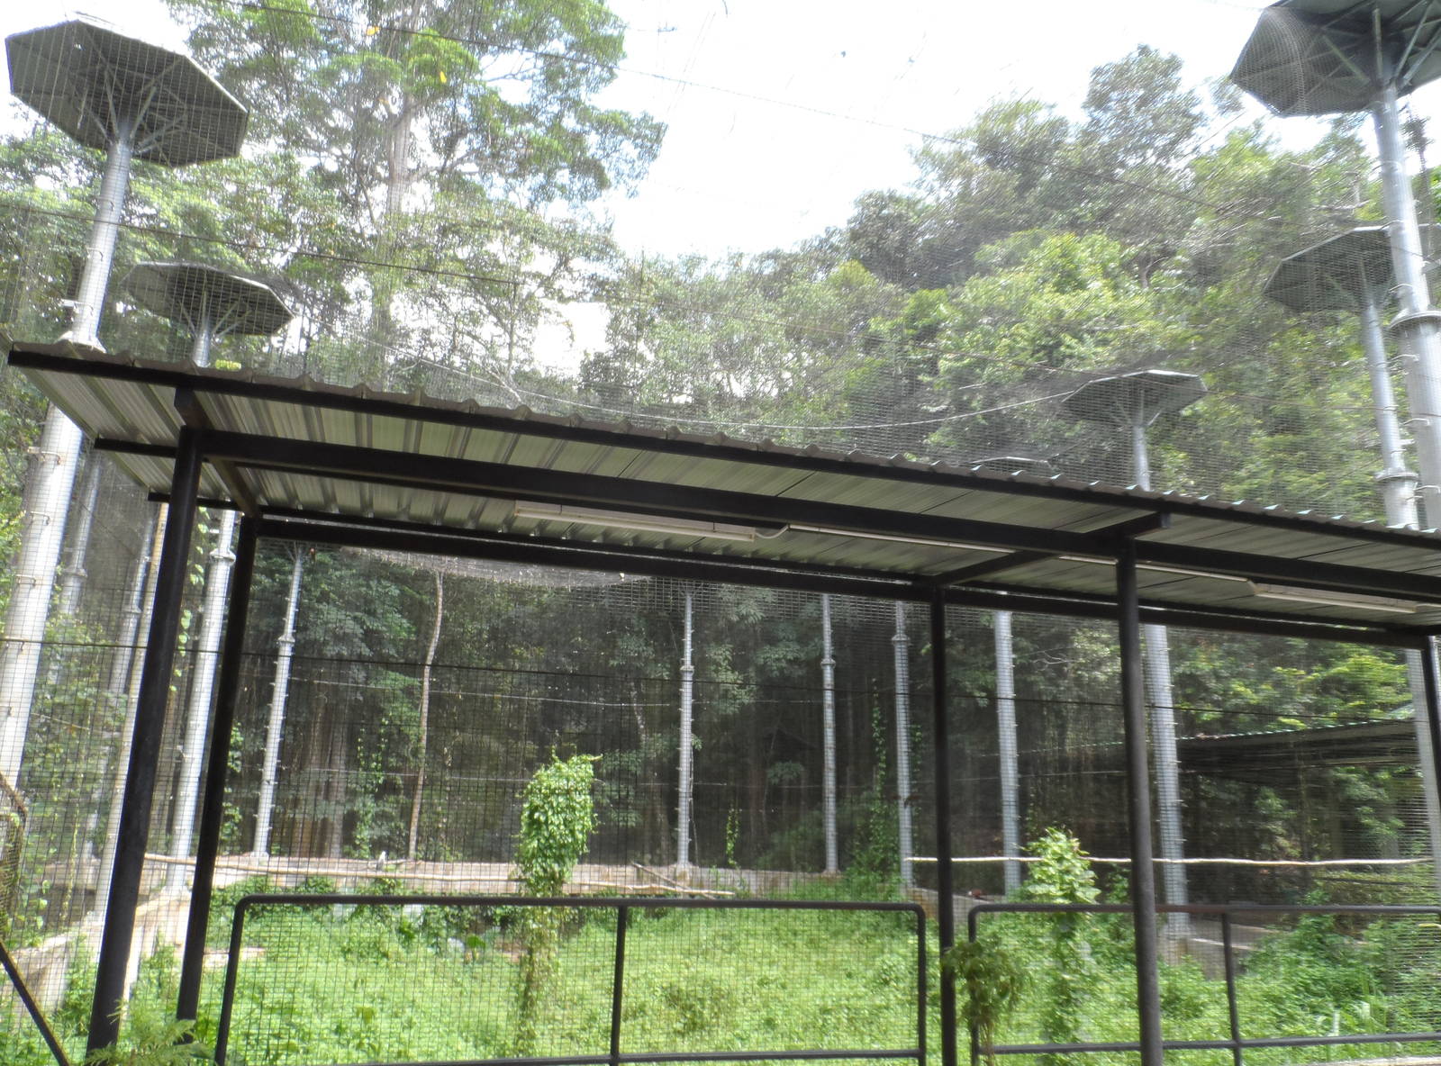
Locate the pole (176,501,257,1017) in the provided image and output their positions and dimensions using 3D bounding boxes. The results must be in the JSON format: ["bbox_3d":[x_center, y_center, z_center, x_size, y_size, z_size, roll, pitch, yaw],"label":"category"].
[{"bbox_3d":[-2.875,1.434,5.699,0.100,3.140,0.100,2,-14,0],"label":"pole"}]

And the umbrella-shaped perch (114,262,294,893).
[{"bbox_3d":[-7.997,0.678,14.462,2.500,9.000,2.500,2,-14,0],"label":"umbrella-shaped perch"}]

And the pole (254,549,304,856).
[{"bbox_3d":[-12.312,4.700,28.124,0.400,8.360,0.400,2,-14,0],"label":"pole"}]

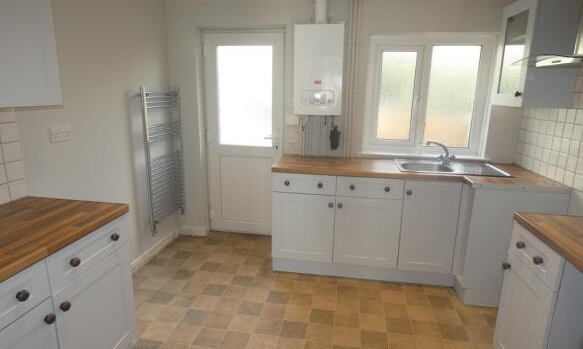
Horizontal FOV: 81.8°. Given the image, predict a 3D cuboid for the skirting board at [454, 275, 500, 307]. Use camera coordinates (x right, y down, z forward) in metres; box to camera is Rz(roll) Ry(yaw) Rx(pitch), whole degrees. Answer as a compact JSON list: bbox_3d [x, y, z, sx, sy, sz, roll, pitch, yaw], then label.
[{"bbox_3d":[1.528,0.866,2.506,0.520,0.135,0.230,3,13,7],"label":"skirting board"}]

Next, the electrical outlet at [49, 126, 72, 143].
[{"bbox_3d":[-1.347,-0.232,1.984,0.018,0.086,0.148,3,13,7],"label":"electrical outlet"}]

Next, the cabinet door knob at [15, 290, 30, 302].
[{"bbox_3d":[-0.886,0.402,1.110,0.027,0.032,0.032,3,13,7],"label":"cabinet door knob"}]

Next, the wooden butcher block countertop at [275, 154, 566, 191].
[{"bbox_3d":[0.865,-0.029,2.656,2.000,0.040,0.830,3,13,7],"label":"wooden butcher block countertop"}]

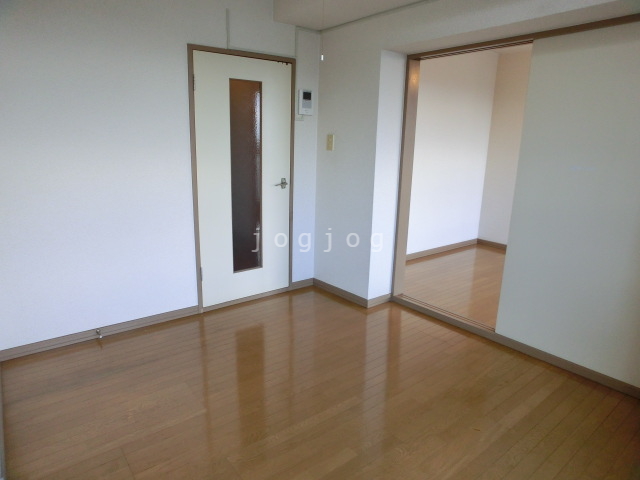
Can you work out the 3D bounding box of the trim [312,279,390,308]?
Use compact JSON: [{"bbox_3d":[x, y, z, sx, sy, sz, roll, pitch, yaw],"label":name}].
[{"bbox_3d":[0.258,0.421,3.281,0.262,0.069,0.645,-9,17,-39],"label":"trim"}]

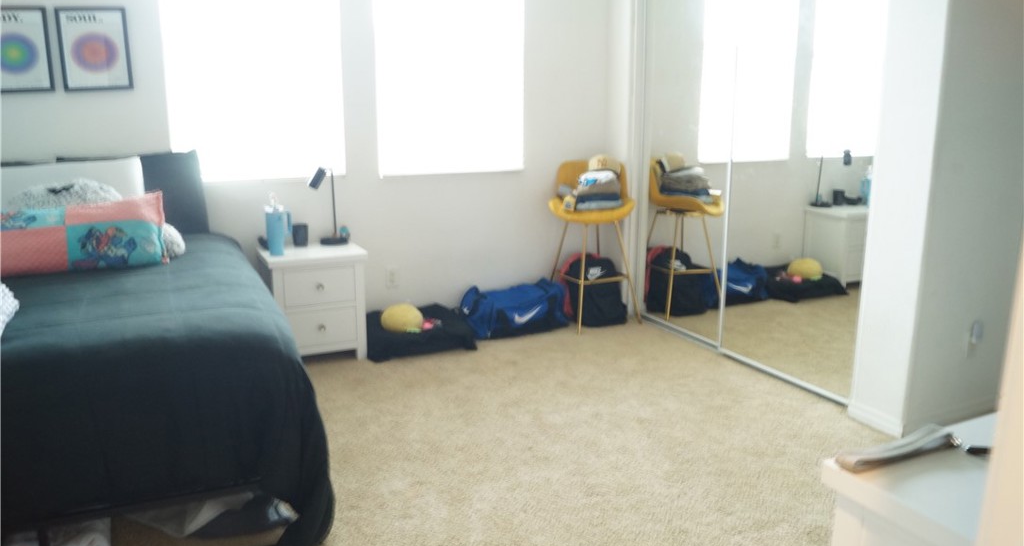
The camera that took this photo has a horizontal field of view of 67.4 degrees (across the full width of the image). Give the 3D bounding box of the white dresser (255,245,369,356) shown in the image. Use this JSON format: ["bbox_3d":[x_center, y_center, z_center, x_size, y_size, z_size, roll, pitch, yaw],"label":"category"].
[{"bbox_3d":[-1.115,0.177,4.382,0.521,0.607,0.401,-6,13,-23],"label":"white dresser"}]

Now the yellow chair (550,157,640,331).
[{"bbox_3d":[0.527,-0.191,5.019,0.527,1.045,0.513,-7,14,-27],"label":"yellow chair"}]

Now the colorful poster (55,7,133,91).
[{"bbox_3d":[-2.125,-1.140,3.913,0.312,0.403,0.022,-6,13,-23],"label":"colorful poster"}]

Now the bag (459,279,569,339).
[{"bbox_3d":[0.027,0.217,4.932,0.695,0.289,0.322,-6,13,-23],"label":"bag"}]

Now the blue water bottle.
[{"bbox_3d":[-1.282,-0.270,4.222,0.140,0.336,0.098,-6,13,-23],"label":"blue water bottle"}]

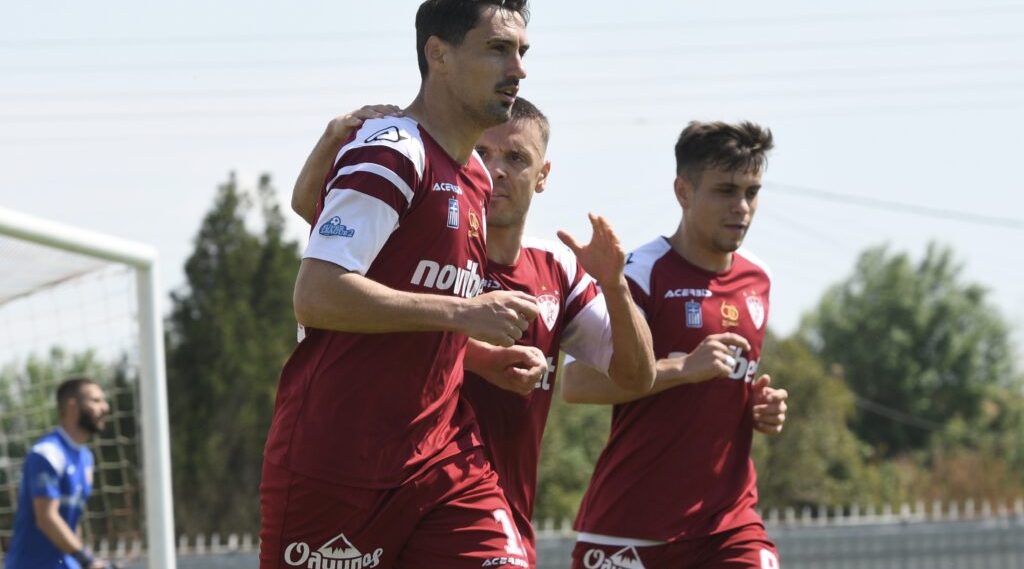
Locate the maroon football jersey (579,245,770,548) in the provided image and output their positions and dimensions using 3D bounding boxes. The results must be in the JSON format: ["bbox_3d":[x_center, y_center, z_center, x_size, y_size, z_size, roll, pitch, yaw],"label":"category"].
[{"bbox_3d":[0.319,0.210,10.250,0.480,0.620,0.320,0,0,-38],"label":"maroon football jersey"}]

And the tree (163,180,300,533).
[{"bbox_3d":[-3.846,1.701,72.000,2.200,6.600,2.200,-3,-4,0],"label":"tree"}]

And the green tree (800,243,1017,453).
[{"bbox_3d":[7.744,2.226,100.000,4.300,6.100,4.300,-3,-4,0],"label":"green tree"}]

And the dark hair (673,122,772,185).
[{"bbox_3d":[0.425,-0.256,10.250,0.175,0.140,0.210,1,3,-45],"label":"dark hair"}]

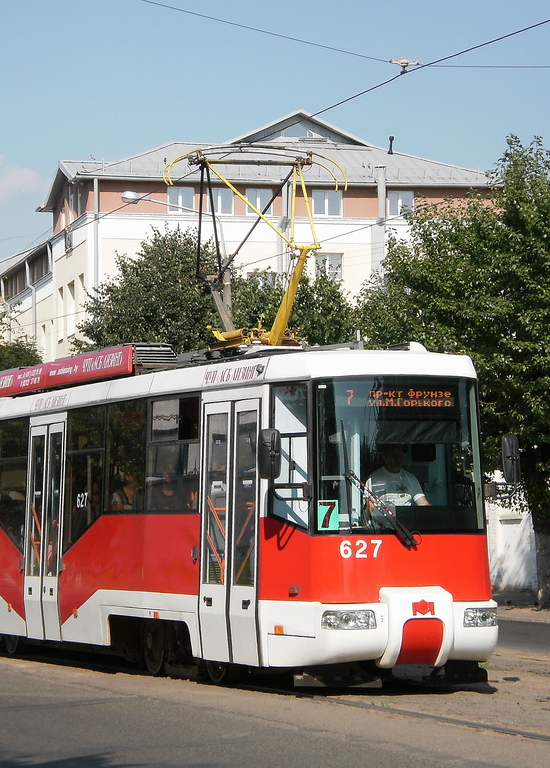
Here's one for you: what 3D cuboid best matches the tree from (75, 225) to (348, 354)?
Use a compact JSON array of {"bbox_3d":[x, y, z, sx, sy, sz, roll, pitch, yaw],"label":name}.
[{"bbox_3d":[-1.656,0.682,67.500,7.900,9.900,7.200,0,-4,0],"label":"tree"}]

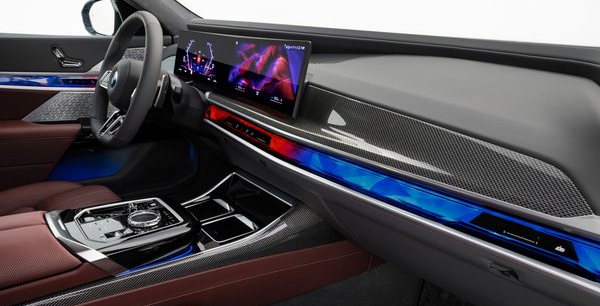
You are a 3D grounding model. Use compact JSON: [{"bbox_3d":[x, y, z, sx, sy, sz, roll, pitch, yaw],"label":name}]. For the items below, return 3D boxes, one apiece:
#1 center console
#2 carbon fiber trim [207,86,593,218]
[{"bbox_3d":[-0.257,0.136,0.914,0.425,0.095,0.270,-12,21,-35],"label":"center console"},{"bbox_3d":[0.069,-0.077,0.829,0.135,0.090,0.890,-12,21,-35],"label":"carbon fiber trim"}]

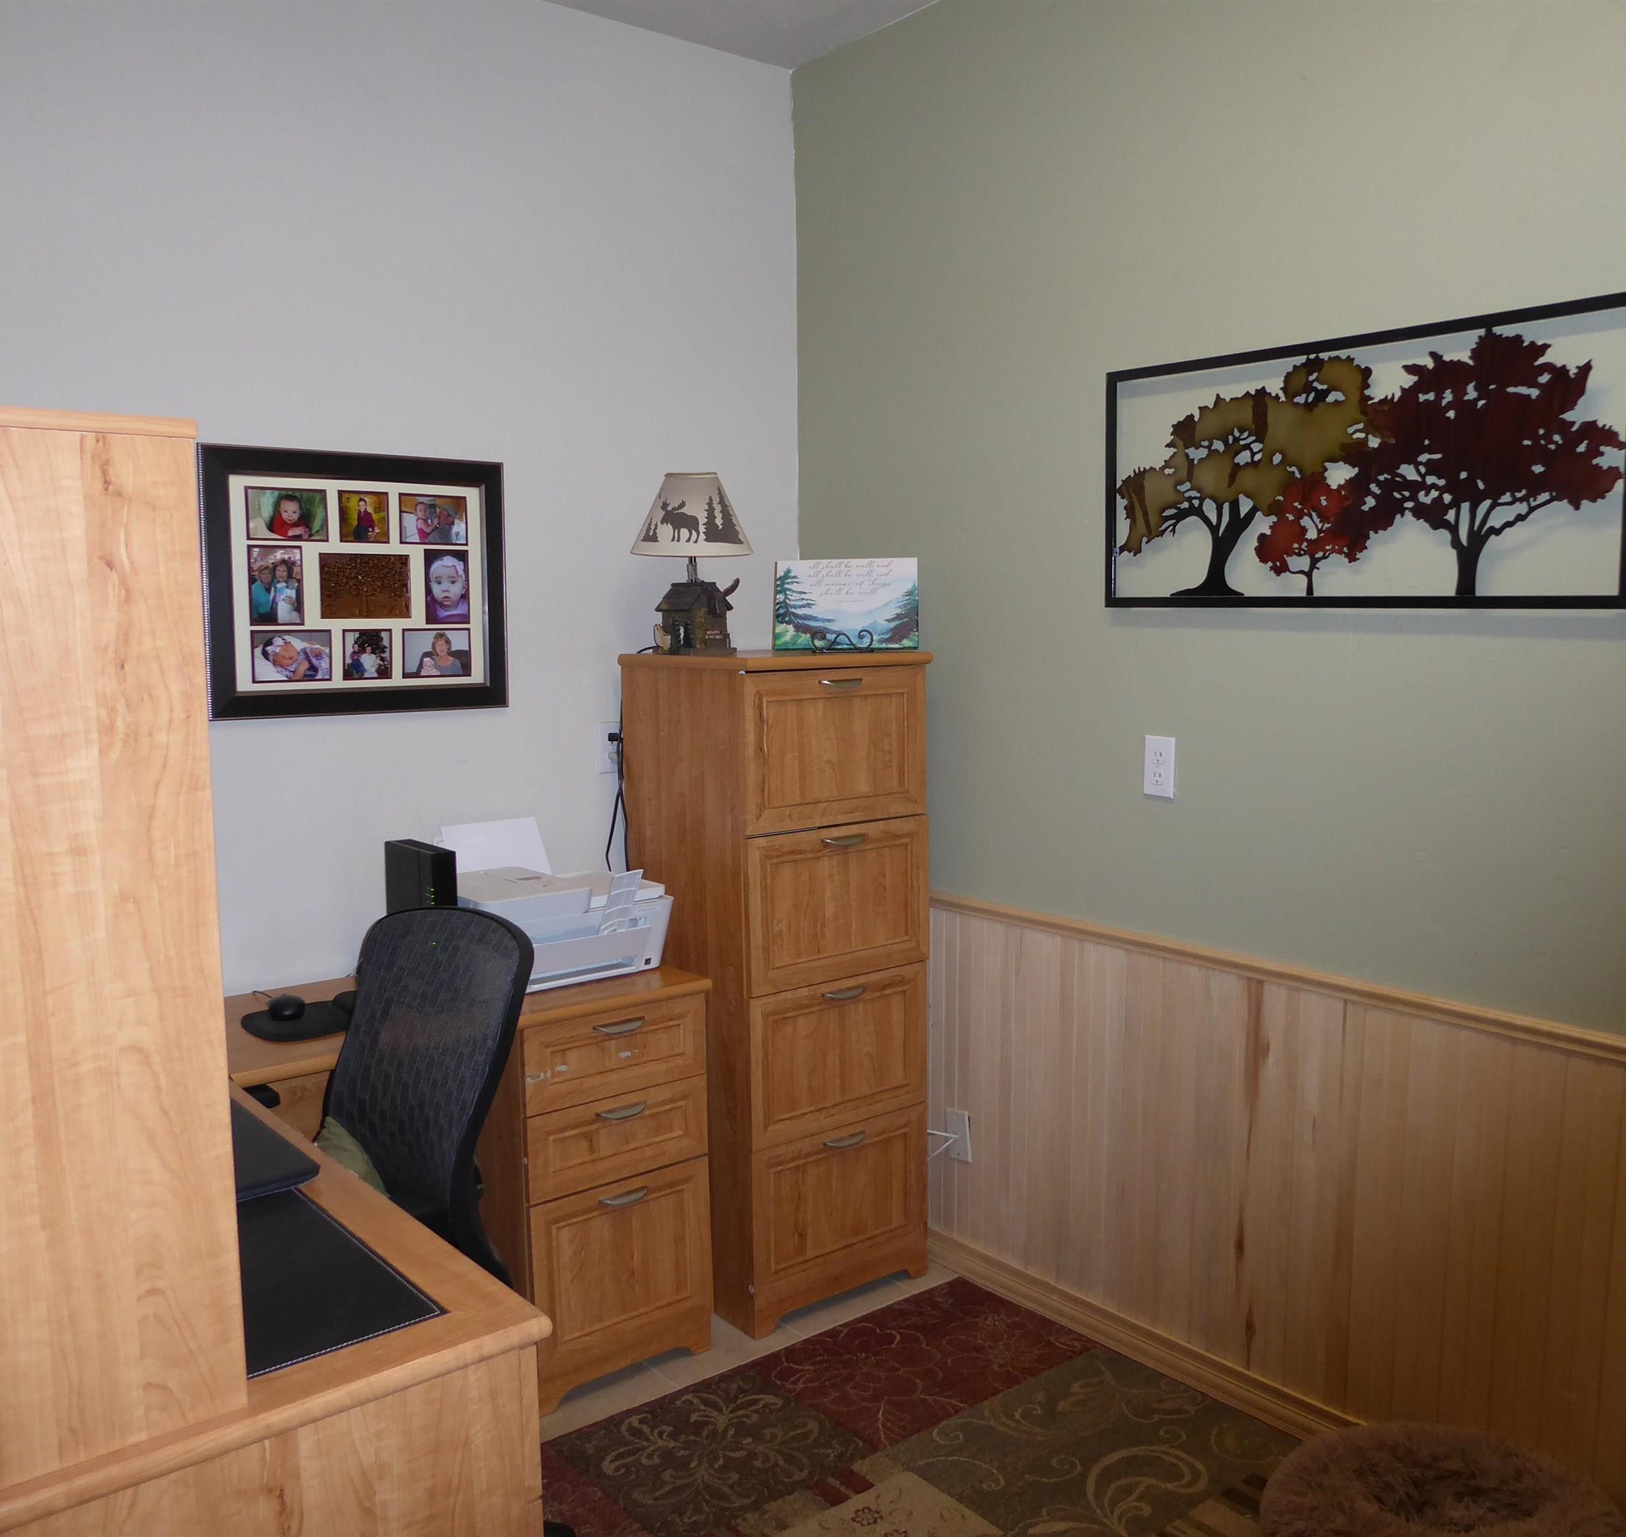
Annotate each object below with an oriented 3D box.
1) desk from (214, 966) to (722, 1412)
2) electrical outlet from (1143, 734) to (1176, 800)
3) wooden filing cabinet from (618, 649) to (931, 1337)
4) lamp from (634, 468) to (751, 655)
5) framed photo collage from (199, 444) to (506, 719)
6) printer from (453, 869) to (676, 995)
[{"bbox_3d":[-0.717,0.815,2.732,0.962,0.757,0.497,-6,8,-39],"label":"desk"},{"bbox_3d":[0.658,-0.003,2.696,0.008,0.114,0.070,-6,8,-39],"label":"electrical outlet"},{"bbox_3d":[-0.082,0.446,3.146,0.484,1.390,0.473,-6,8,-39],"label":"wooden filing cabinet"},{"bbox_3d":[-0.286,-0.429,3.029,0.264,0.382,0.264,-1,6,0],"label":"lamp"},{"bbox_3d":[-0.881,-0.364,2.793,0.602,0.504,0.025,-6,8,-39],"label":"framed photo collage"},{"bbox_3d":[-0.543,0.314,2.922,0.425,0.195,0.310,-6,8,-39],"label":"printer"}]

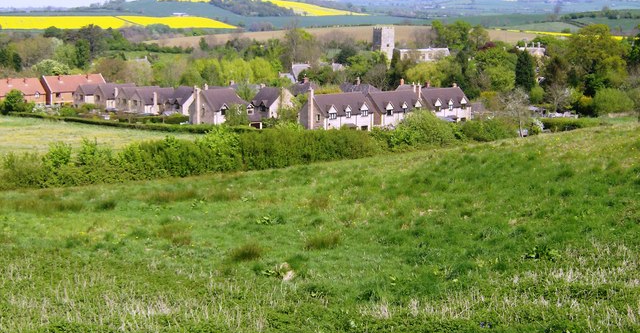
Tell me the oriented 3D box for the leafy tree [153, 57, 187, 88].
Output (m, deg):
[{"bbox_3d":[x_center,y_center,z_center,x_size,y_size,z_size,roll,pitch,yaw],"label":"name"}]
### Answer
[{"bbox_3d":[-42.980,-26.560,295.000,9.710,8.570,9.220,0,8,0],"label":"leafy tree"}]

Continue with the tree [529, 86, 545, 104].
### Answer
[{"bbox_3d":[53.440,-17.400,255.000,4.070,4.740,3.870,0,8,0],"label":"tree"}]

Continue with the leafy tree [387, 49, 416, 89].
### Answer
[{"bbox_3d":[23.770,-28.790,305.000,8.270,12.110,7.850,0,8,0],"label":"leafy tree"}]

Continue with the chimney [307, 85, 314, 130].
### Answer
[{"bbox_3d":[-1.780,-11.130,200.000,0.700,9.590,1.000,-8,12,-44],"label":"chimney"}]

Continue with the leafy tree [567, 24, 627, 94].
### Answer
[{"bbox_3d":[69.060,-25.230,258.000,14.990,20.690,14.240,0,8,0],"label":"leafy tree"}]

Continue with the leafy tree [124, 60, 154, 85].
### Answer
[{"bbox_3d":[-55.350,-27.600,315.000,8.540,9.550,8.110,0,8,0],"label":"leafy tree"}]

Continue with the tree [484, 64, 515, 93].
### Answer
[{"bbox_3d":[48.050,-22.630,275.000,8.520,9.150,8.090,0,8,0],"label":"tree"}]

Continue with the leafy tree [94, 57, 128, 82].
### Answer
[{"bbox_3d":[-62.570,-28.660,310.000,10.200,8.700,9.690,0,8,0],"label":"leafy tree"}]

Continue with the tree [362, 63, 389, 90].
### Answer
[{"bbox_3d":[14.770,-23.430,275.000,6.920,8.520,6.580,0,8,0],"label":"tree"}]

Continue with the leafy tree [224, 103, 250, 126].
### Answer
[{"bbox_3d":[-17.170,-10.510,215.000,5.410,5.680,5.140,0,8,0],"label":"leafy tree"}]

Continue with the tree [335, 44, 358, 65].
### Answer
[{"bbox_3d":[9.750,-40.460,380.000,8.830,8.830,8.390,0,8,0],"label":"tree"}]

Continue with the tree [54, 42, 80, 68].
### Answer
[{"bbox_3d":[-94.110,-40.810,385.000,9.690,10.810,9.210,0,8,0],"label":"tree"}]

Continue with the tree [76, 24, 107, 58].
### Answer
[{"bbox_3d":[-90.690,-48.420,410.000,11.910,16.040,11.310,0,8,0],"label":"tree"}]

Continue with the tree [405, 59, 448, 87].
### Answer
[{"bbox_3d":[31.440,-27.020,305.000,12.990,9.850,12.340,0,8,0],"label":"tree"}]

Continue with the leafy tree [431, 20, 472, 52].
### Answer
[{"bbox_3d":[51.560,-47.240,405.000,16.470,20.200,15.640,0,8,0],"label":"leafy tree"}]

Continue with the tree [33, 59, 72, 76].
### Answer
[{"bbox_3d":[-84.160,-29.100,325.000,12.580,9.860,11.960,0,8,0],"label":"tree"}]

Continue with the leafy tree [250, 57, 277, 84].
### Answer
[{"bbox_3d":[-16.980,-27.020,305.000,8.270,11.040,7.850,0,8,0],"label":"leafy tree"}]

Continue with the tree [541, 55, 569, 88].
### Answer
[{"bbox_3d":[62.430,-24.890,275.000,7.450,9.850,7.080,0,8,0],"label":"tree"}]

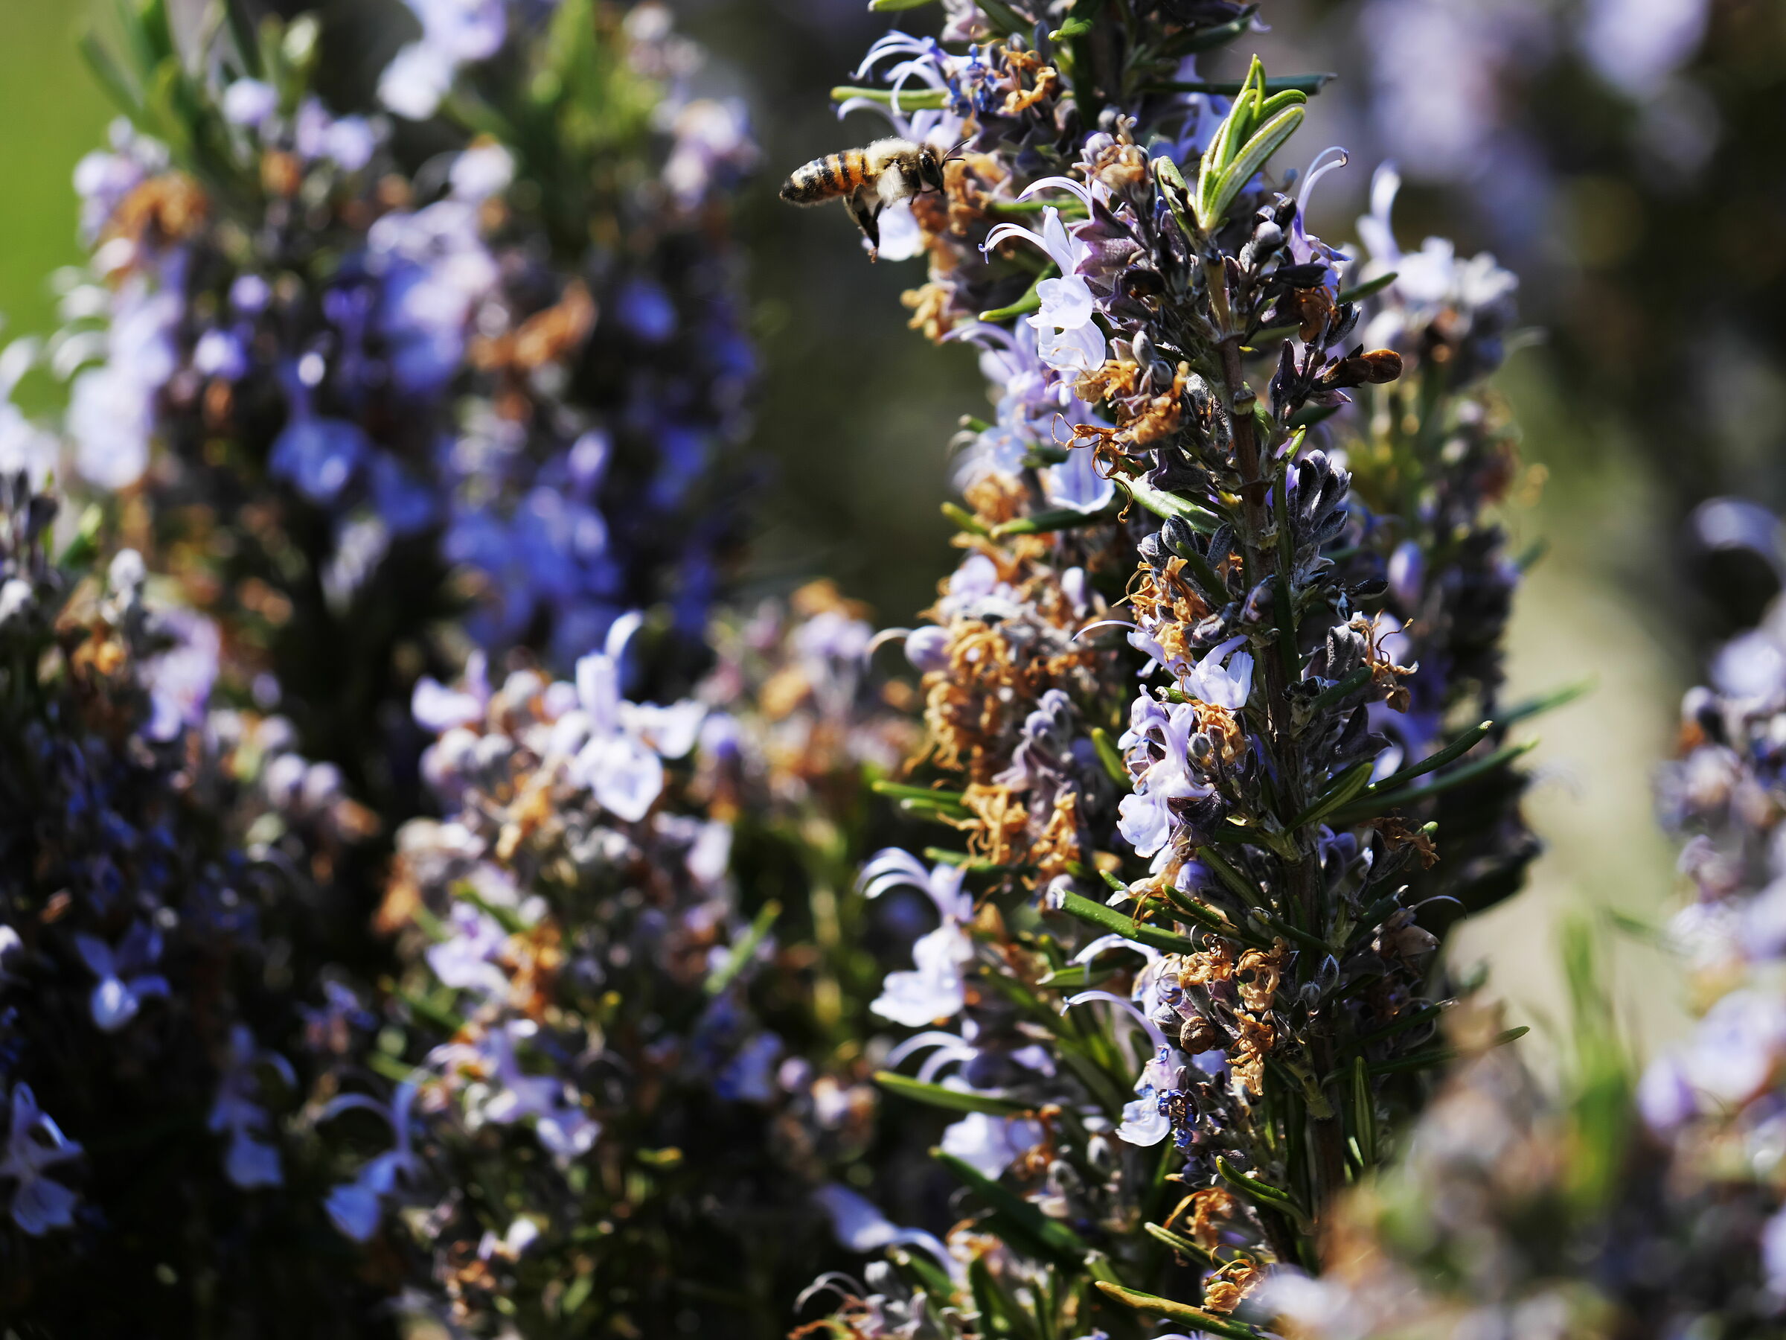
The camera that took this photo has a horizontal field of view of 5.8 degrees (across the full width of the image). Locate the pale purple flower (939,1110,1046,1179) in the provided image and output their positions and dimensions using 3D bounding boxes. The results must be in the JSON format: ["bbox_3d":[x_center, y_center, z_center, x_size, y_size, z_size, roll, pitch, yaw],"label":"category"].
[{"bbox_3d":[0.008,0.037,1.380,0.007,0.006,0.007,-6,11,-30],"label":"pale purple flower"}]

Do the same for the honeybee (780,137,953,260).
[{"bbox_3d":[-0.002,-0.036,1.360,0.013,0.009,0.007,-8,10,-3],"label":"honeybee"}]

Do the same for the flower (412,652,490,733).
[{"bbox_3d":[-0.035,0.002,1.410,0.006,0.006,0.006,-6,11,-30],"label":"flower"}]

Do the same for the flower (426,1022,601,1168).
[{"bbox_3d":[-0.030,0.033,1.400,0.011,0.011,0.011,-9,13,-41],"label":"flower"}]

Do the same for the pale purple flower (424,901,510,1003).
[{"bbox_3d":[-0.034,0.022,1.400,0.006,0.008,0.006,-8,13,-40],"label":"pale purple flower"}]

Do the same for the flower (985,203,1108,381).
[{"bbox_3d":[0.012,-0.029,1.360,0.009,0.013,0.007,-4,11,-23],"label":"flower"}]

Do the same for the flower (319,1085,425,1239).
[{"bbox_3d":[-0.041,0.039,1.395,0.007,0.013,0.007,-4,11,-23],"label":"flower"}]

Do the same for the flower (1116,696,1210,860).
[{"bbox_3d":[0.021,0.008,1.360,0.007,0.013,0.007,-6,11,-30],"label":"flower"}]

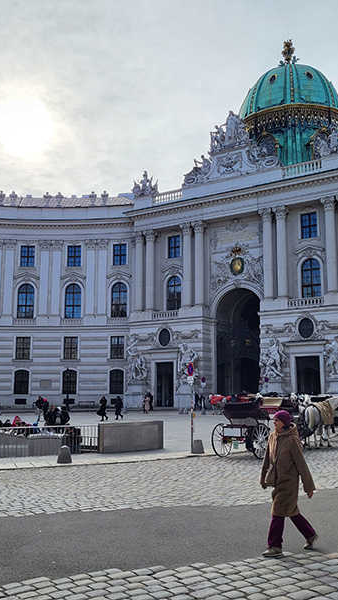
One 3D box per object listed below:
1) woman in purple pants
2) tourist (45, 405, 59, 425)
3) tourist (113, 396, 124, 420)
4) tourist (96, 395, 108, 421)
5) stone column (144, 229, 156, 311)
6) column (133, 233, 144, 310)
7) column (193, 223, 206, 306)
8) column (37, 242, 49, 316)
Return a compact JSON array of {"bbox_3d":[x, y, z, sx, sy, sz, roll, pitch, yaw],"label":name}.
[{"bbox_3d":[1.438,2.177,7.240,0.620,1.663,0.520,3,-10,-19],"label":"woman in purple pants"},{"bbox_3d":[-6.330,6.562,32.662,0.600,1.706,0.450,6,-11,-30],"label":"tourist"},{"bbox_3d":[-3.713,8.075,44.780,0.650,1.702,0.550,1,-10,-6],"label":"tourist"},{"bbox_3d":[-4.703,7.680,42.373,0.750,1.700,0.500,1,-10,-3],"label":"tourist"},{"bbox_3d":[-2.125,-3.254,63.150,1.050,8.600,1.050,-6,-11,32],"label":"stone column"},{"bbox_3d":[-3.169,-3.001,63.155,1.000,8.640,1.000,0,-9,0],"label":"column"},{"bbox_3d":[3.342,-3.867,62.374,1.200,8.986,1.200,-6,-11,32],"label":"column"},{"bbox_3d":[-13.888,-2.466,66.768,1.200,8.500,0.600,0,-9,-1],"label":"column"}]

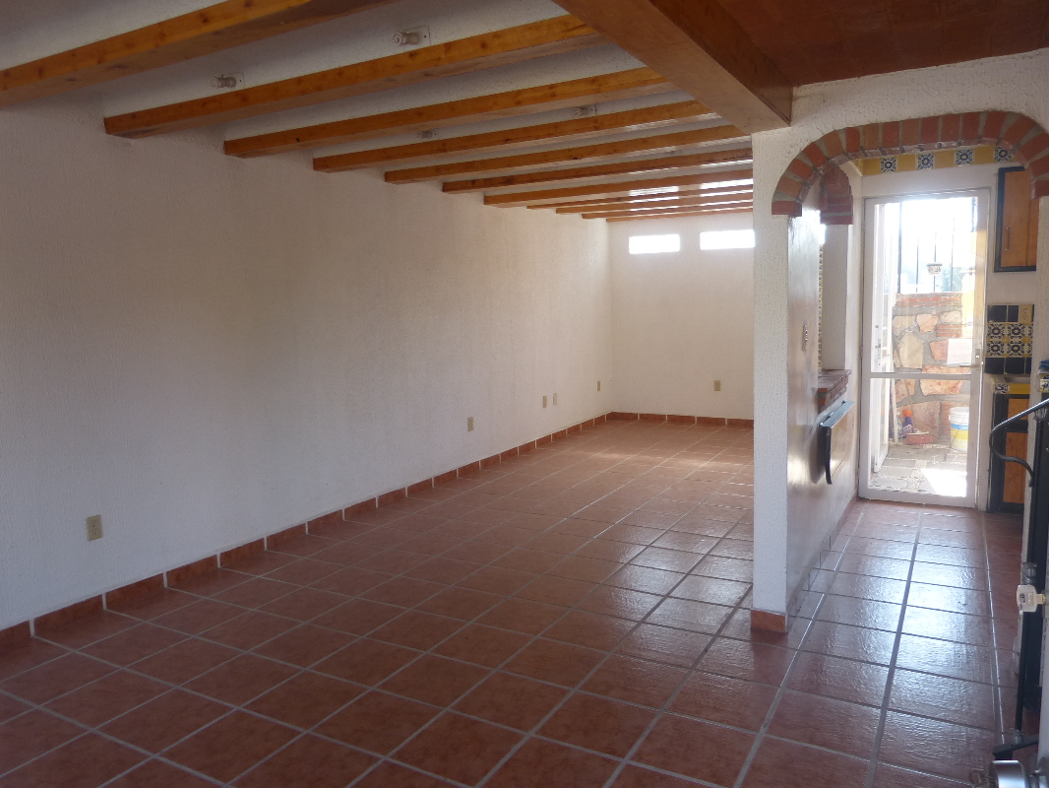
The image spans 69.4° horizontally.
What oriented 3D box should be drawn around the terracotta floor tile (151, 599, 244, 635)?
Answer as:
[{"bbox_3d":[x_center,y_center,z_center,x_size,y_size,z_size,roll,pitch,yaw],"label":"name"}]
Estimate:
[{"bbox_3d":[-1.552,1.070,3.624,0.334,0.010,0.334,2,8,30],"label":"terracotta floor tile"}]

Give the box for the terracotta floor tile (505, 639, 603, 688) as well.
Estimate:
[{"bbox_3d":[0.120,1.085,3.062,0.333,0.010,0.333,2,8,29],"label":"terracotta floor tile"}]

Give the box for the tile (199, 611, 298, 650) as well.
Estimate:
[{"bbox_3d":[-1.244,1.075,3.444,0.323,0.012,0.323,2,8,30],"label":"tile"}]

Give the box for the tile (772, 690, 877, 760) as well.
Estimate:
[{"bbox_3d":[1.017,1.114,2.551,0.334,0.010,0.334,2,8,30],"label":"tile"}]

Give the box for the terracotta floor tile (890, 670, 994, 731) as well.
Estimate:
[{"bbox_3d":[1.491,1.087,2.707,0.333,0.010,0.333,2,8,29],"label":"terracotta floor tile"}]

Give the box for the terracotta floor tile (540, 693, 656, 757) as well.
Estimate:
[{"bbox_3d":[0.253,1.128,2.593,0.323,0.012,0.323,2,8,30],"label":"terracotta floor tile"}]

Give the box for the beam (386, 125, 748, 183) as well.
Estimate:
[{"bbox_3d":[0.284,-1.533,4.877,2.813,0.075,0.135,1,7,27],"label":"beam"}]

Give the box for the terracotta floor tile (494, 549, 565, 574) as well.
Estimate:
[{"bbox_3d":[0.025,0.952,4.304,0.330,0.010,0.326,2,8,30],"label":"terracotta floor tile"}]

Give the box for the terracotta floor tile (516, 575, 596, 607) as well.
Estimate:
[{"bbox_3d":[0.157,0.996,3.814,0.333,0.010,0.333,2,8,29],"label":"terracotta floor tile"}]

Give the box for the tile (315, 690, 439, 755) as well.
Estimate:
[{"bbox_3d":[-0.514,1.154,2.667,0.332,0.010,0.328,2,8,30],"label":"tile"}]

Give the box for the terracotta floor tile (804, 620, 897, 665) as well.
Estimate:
[{"bbox_3d":[1.355,1.034,3.141,0.334,0.010,0.334,2,8,30],"label":"terracotta floor tile"}]

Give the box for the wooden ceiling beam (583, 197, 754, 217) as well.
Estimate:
[{"bbox_3d":[1.907,-1.909,7.669,2.838,0.076,0.139,3,8,30],"label":"wooden ceiling beam"}]

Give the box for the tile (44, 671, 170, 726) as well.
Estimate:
[{"bbox_3d":[-1.574,1.154,2.880,0.330,0.010,0.330,2,8,30],"label":"tile"}]

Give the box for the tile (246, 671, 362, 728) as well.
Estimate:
[{"bbox_3d":[-0.815,1.143,2.838,0.332,0.010,0.328,2,8,30],"label":"tile"}]

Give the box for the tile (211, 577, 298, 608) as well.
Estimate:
[{"bbox_3d":[-1.377,1.024,3.904,0.323,0.012,0.323,2,8,30],"label":"tile"}]

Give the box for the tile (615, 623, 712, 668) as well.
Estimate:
[{"bbox_3d":[0.592,1.060,3.195,0.330,0.010,0.326,2,8,30],"label":"tile"}]

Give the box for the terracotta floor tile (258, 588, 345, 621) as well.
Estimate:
[{"bbox_3d":[-1.081,1.042,3.761,0.332,0.010,0.328,2,8,30],"label":"terracotta floor tile"}]

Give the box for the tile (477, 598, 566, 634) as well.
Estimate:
[{"bbox_3d":[-0.008,1.024,3.492,0.330,0.010,0.330,2,8,30],"label":"tile"}]

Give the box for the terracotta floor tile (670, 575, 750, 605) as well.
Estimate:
[{"bbox_3d":[0.916,0.967,3.736,0.323,0.012,0.323,2,8,30],"label":"terracotta floor tile"}]

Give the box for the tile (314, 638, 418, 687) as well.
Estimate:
[{"bbox_3d":[-0.640,1.094,3.096,0.330,0.010,0.330,2,8,30],"label":"tile"}]

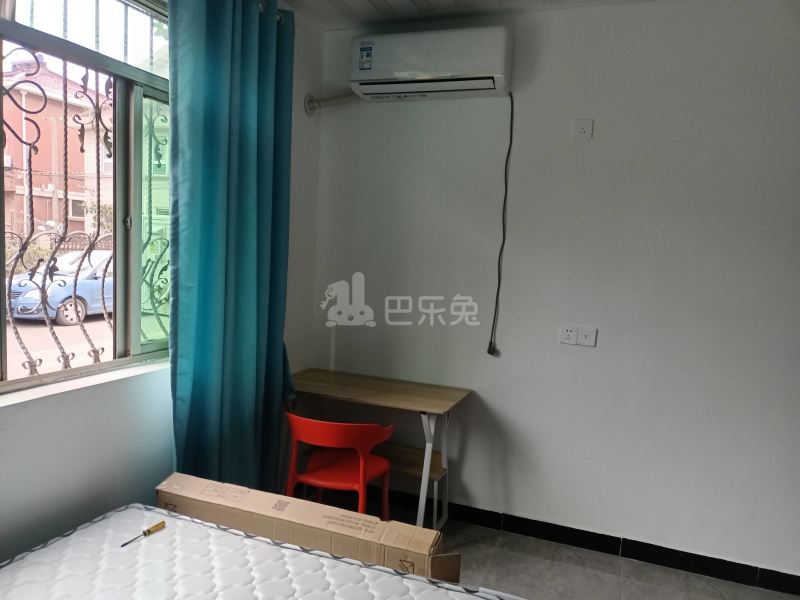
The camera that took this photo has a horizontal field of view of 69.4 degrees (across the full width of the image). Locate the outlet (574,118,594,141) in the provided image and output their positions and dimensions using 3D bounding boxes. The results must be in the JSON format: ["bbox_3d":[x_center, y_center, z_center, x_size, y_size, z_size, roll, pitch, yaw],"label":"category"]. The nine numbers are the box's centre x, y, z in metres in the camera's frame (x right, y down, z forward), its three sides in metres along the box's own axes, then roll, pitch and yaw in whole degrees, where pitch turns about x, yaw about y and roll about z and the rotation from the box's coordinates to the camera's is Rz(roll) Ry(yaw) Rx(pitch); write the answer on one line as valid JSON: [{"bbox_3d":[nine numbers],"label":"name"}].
[{"bbox_3d":[0.891,-0.829,2.804,0.086,0.086,0.010,5,6,20],"label":"outlet"}]

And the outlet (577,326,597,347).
[{"bbox_3d":[0.931,0.185,2.874,0.086,0.086,0.010,5,6,20],"label":"outlet"}]

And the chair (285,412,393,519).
[{"bbox_3d":[-0.249,0.873,2.727,0.490,0.730,0.480,5,6,20],"label":"chair"}]

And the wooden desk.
[{"bbox_3d":[-0.173,0.833,3.097,0.980,0.740,0.460,5,6,20],"label":"wooden desk"}]

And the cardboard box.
[{"bbox_3d":[-0.365,0.825,2.116,1.190,0.112,0.162,5,6,20],"label":"cardboard box"}]

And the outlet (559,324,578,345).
[{"bbox_3d":[0.851,0.176,2.904,0.086,0.086,0.010,5,6,20],"label":"outlet"}]

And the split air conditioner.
[{"bbox_3d":[0.156,-1.191,2.943,0.800,0.285,0.200,5,6,20],"label":"split air conditioner"}]

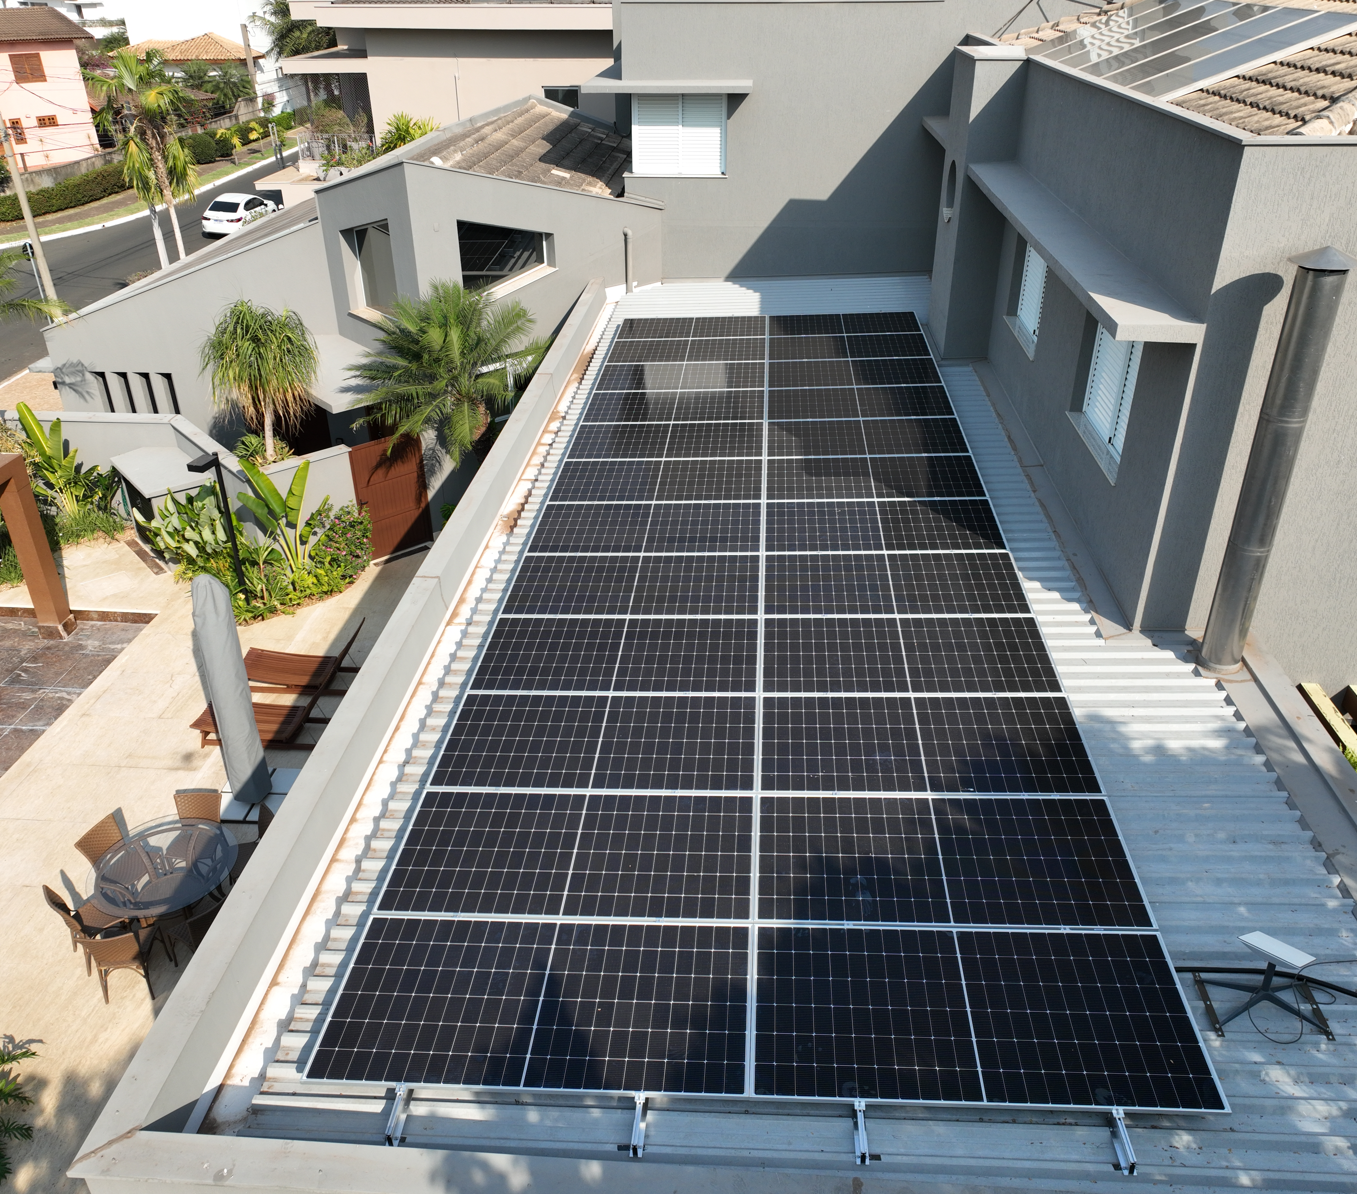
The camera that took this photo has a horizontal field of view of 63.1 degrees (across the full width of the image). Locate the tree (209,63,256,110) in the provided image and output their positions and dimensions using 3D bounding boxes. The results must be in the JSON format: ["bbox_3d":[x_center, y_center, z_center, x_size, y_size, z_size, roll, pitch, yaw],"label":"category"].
[{"bbox_3d":[-35.132,-39.177,86.679,3.600,4.100,3.600,-1,29,0],"label":"tree"}]

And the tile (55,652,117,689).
[{"bbox_3d":[-8.302,1.047,15.643,0.700,0.020,0.930,2,29,4],"label":"tile"}]

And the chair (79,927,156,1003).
[{"bbox_3d":[-5.477,3.523,11.008,0.530,0.890,0.580,-2,29,-3],"label":"chair"}]

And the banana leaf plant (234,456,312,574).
[{"bbox_3d":[-6.247,-1.228,17.315,1.200,2.000,0.950,2,29,4],"label":"banana leaf plant"}]

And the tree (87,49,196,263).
[{"bbox_3d":[-16.195,-12.511,33.675,2.800,7.200,2.600,2,29,4],"label":"tree"}]

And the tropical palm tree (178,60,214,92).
[{"bbox_3d":[-33.573,-35.336,77.294,2.600,4.000,2.600,2,29,4],"label":"tropical palm tree"}]

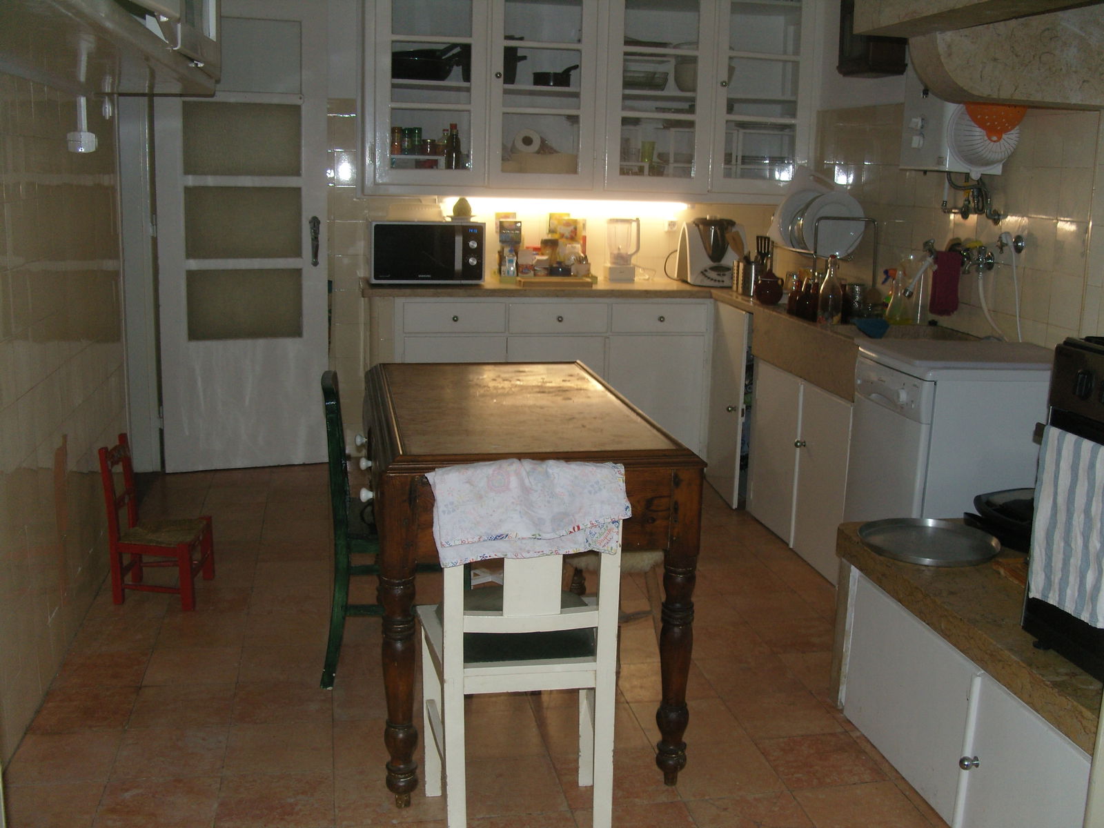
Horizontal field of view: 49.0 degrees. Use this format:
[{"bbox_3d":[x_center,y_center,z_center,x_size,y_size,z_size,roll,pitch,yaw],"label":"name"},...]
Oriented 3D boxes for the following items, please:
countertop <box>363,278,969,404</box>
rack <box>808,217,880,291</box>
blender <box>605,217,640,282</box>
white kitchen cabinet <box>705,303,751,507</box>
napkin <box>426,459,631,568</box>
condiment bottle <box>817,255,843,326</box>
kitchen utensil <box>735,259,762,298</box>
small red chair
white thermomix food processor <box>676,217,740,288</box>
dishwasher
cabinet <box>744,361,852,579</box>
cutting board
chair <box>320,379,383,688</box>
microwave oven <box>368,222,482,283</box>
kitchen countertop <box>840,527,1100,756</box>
[{"bbox_3d":[0.314,-0.350,4.880,2.104,0.218,2.114,0,11,-10],"label":"countertop"},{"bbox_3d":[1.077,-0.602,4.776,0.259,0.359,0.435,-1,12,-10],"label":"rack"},{"bbox_3d":[0.331,-0.759,5.599,0.155,0.299,0.134,-1,12,-10],"label":"blender"},{"bbox_3d":[1.022,-0.052,5.240,0.546,0.794,0.576,0,11,-10],"label":"white kitchen cabinet"},{"bbox_3d":[-0.041,0.169,2.099,0.348,0.182,0.080,-1,12,-10],"label":"napkin"},{"bbox_3d":[0.983,-0.440,4.277,0.089,0.248,0.089,0,11,-10],"label":"condiment bottle"},{"bbox_3d":[0.835,-0.578,5.158,0.104,0.147,0.104,-1,12,-10],"label":"kitchen utensil"},{"bbox_3d":[-1.229,0.326,3.781,0.275,0.493,0.285,1,11,-4],"label":"small red chair"},{"bbox_3d":[0.759,-0.771,5.745,0.283,0.308,0.298,1,11,-4],"label":"white thermomix food processor"},{"bbox_3d":[1.284,0.215,3.812,0.581,0.844,0.457,0,11,-10],"label":"dishwasher"},{"bbox_3d":[1.158,0.181,4.525,0.546,0.625,0.933,0,11,-10],"label":"cabinet"},{"bbox_3d":[0.001,-0.587,5.381,0.327,0.032,0.228,-1,12,-10],"label":"cutting board"},{"bbox_3d":[-0.422,0.290,3.272,0.394,0.783,0.402,-1,12,-10],"label":"chair"},{"bbox_3d":[-0.560,-0.720,5.368,0.489,0.268,0.355,-1,12,-10],"label":"microwave oven"},{"bbox_3d":[1.241,0.438,2.573,0.844,0.064,1.273,-1,12,-10],"label":"kitchen countertop"}]

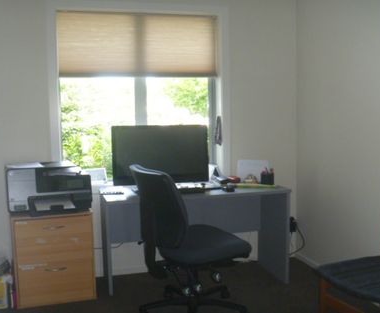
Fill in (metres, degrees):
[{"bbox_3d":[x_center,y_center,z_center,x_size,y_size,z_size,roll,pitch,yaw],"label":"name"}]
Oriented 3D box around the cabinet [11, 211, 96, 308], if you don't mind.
[{"bbox_3d":[-0.971,0.690,3.331,0.534,0.627,0.433,-2,5,-14],"label":"cabinet"}]

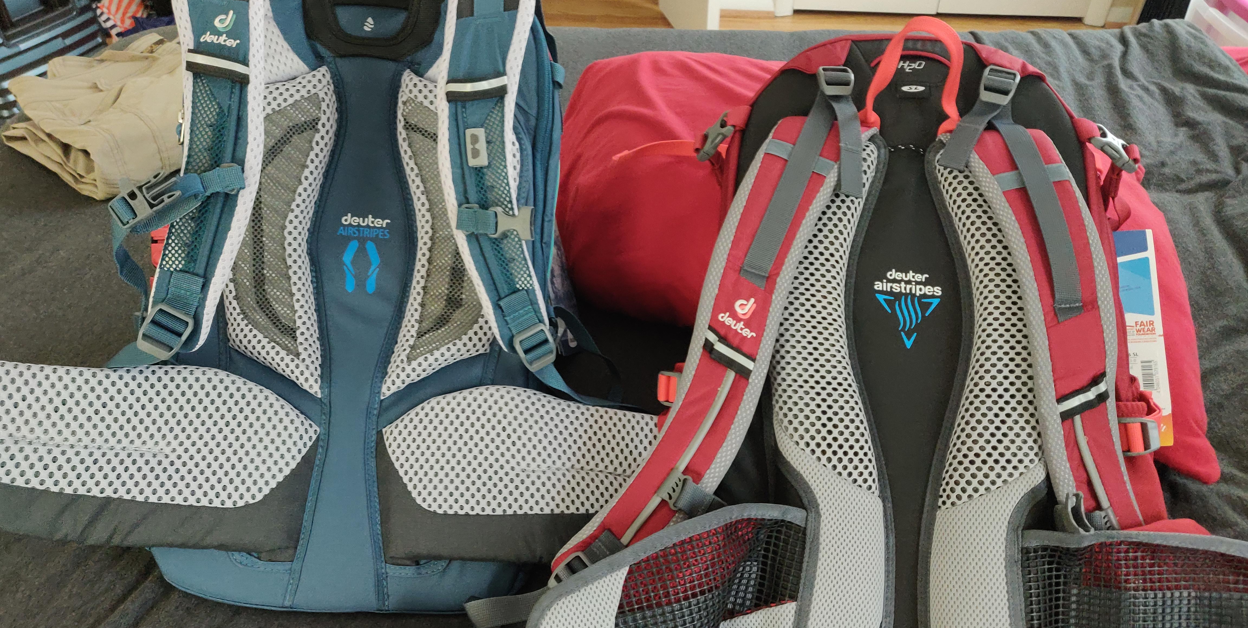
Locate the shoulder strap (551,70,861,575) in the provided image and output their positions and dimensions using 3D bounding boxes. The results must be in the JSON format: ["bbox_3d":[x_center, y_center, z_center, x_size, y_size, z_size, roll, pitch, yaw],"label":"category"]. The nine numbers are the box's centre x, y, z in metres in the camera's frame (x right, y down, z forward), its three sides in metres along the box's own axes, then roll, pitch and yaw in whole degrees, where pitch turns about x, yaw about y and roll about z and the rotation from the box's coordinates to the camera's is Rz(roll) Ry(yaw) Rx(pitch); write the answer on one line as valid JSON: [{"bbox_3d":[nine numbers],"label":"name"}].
[{"bbox_3d":[0.080,-0.006,0.650,0.100,0.085,0.430,25,78,12],"label":"shoulder strap"}]

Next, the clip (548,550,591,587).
[{"bbox_3d":[-0.033,0.184,0.634,0.029,0.011,0.032,36,81,18],"label":"clip"}]

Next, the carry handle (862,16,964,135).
[{"bbox_3d":[0.227,-0.189,0.708,0.080,0.036,0.098,2,75,7],"label":"carry handle"}]

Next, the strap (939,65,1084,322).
[{"bbox_3d":[0.286,-0.098,0.680,0.085,0.046,0.215,-8,75,5],"label":"strap"}]

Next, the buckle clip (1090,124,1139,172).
[{"bbox_3d":[0.386,-0.131,0.712,0.050,0.015,0.024,46,40,3],"label":"buckle clip"}]

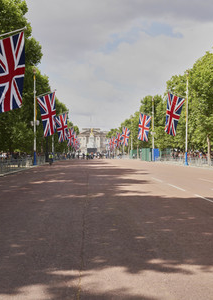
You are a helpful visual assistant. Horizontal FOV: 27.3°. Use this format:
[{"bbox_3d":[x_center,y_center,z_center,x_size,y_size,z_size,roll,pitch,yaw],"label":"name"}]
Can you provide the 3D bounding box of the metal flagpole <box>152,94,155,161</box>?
[{"bbox_3d":[9.438,-4.259,87.600,0.570,13.000,0.570,0,0,-2],"label":"metal flagpole"}]

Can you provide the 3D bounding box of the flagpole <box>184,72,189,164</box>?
[{"bbox_3d":[11.034,-4.362,59.900,0.570,13.000,0.570,0,0,-2],"label":"flagpole"}]

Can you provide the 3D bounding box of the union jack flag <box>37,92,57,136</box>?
[{"bbox_3d":[-8.054,-4.756,59.200,2.600,5.950,0.600,0,0,-2],"label":"union jack flag"}]

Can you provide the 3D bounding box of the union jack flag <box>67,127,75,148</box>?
[{"bbox_3d":[-11.555,-4.080,143.000,2.500,5.900,0.600,0,0,-2],"label":"union jack flag"}]

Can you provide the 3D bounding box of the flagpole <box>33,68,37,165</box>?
[{"bbox_3d":[-9.637,-4.480,59.300,0.570,13.000,0.570,0,0,-2],"label":"flagpole"}]

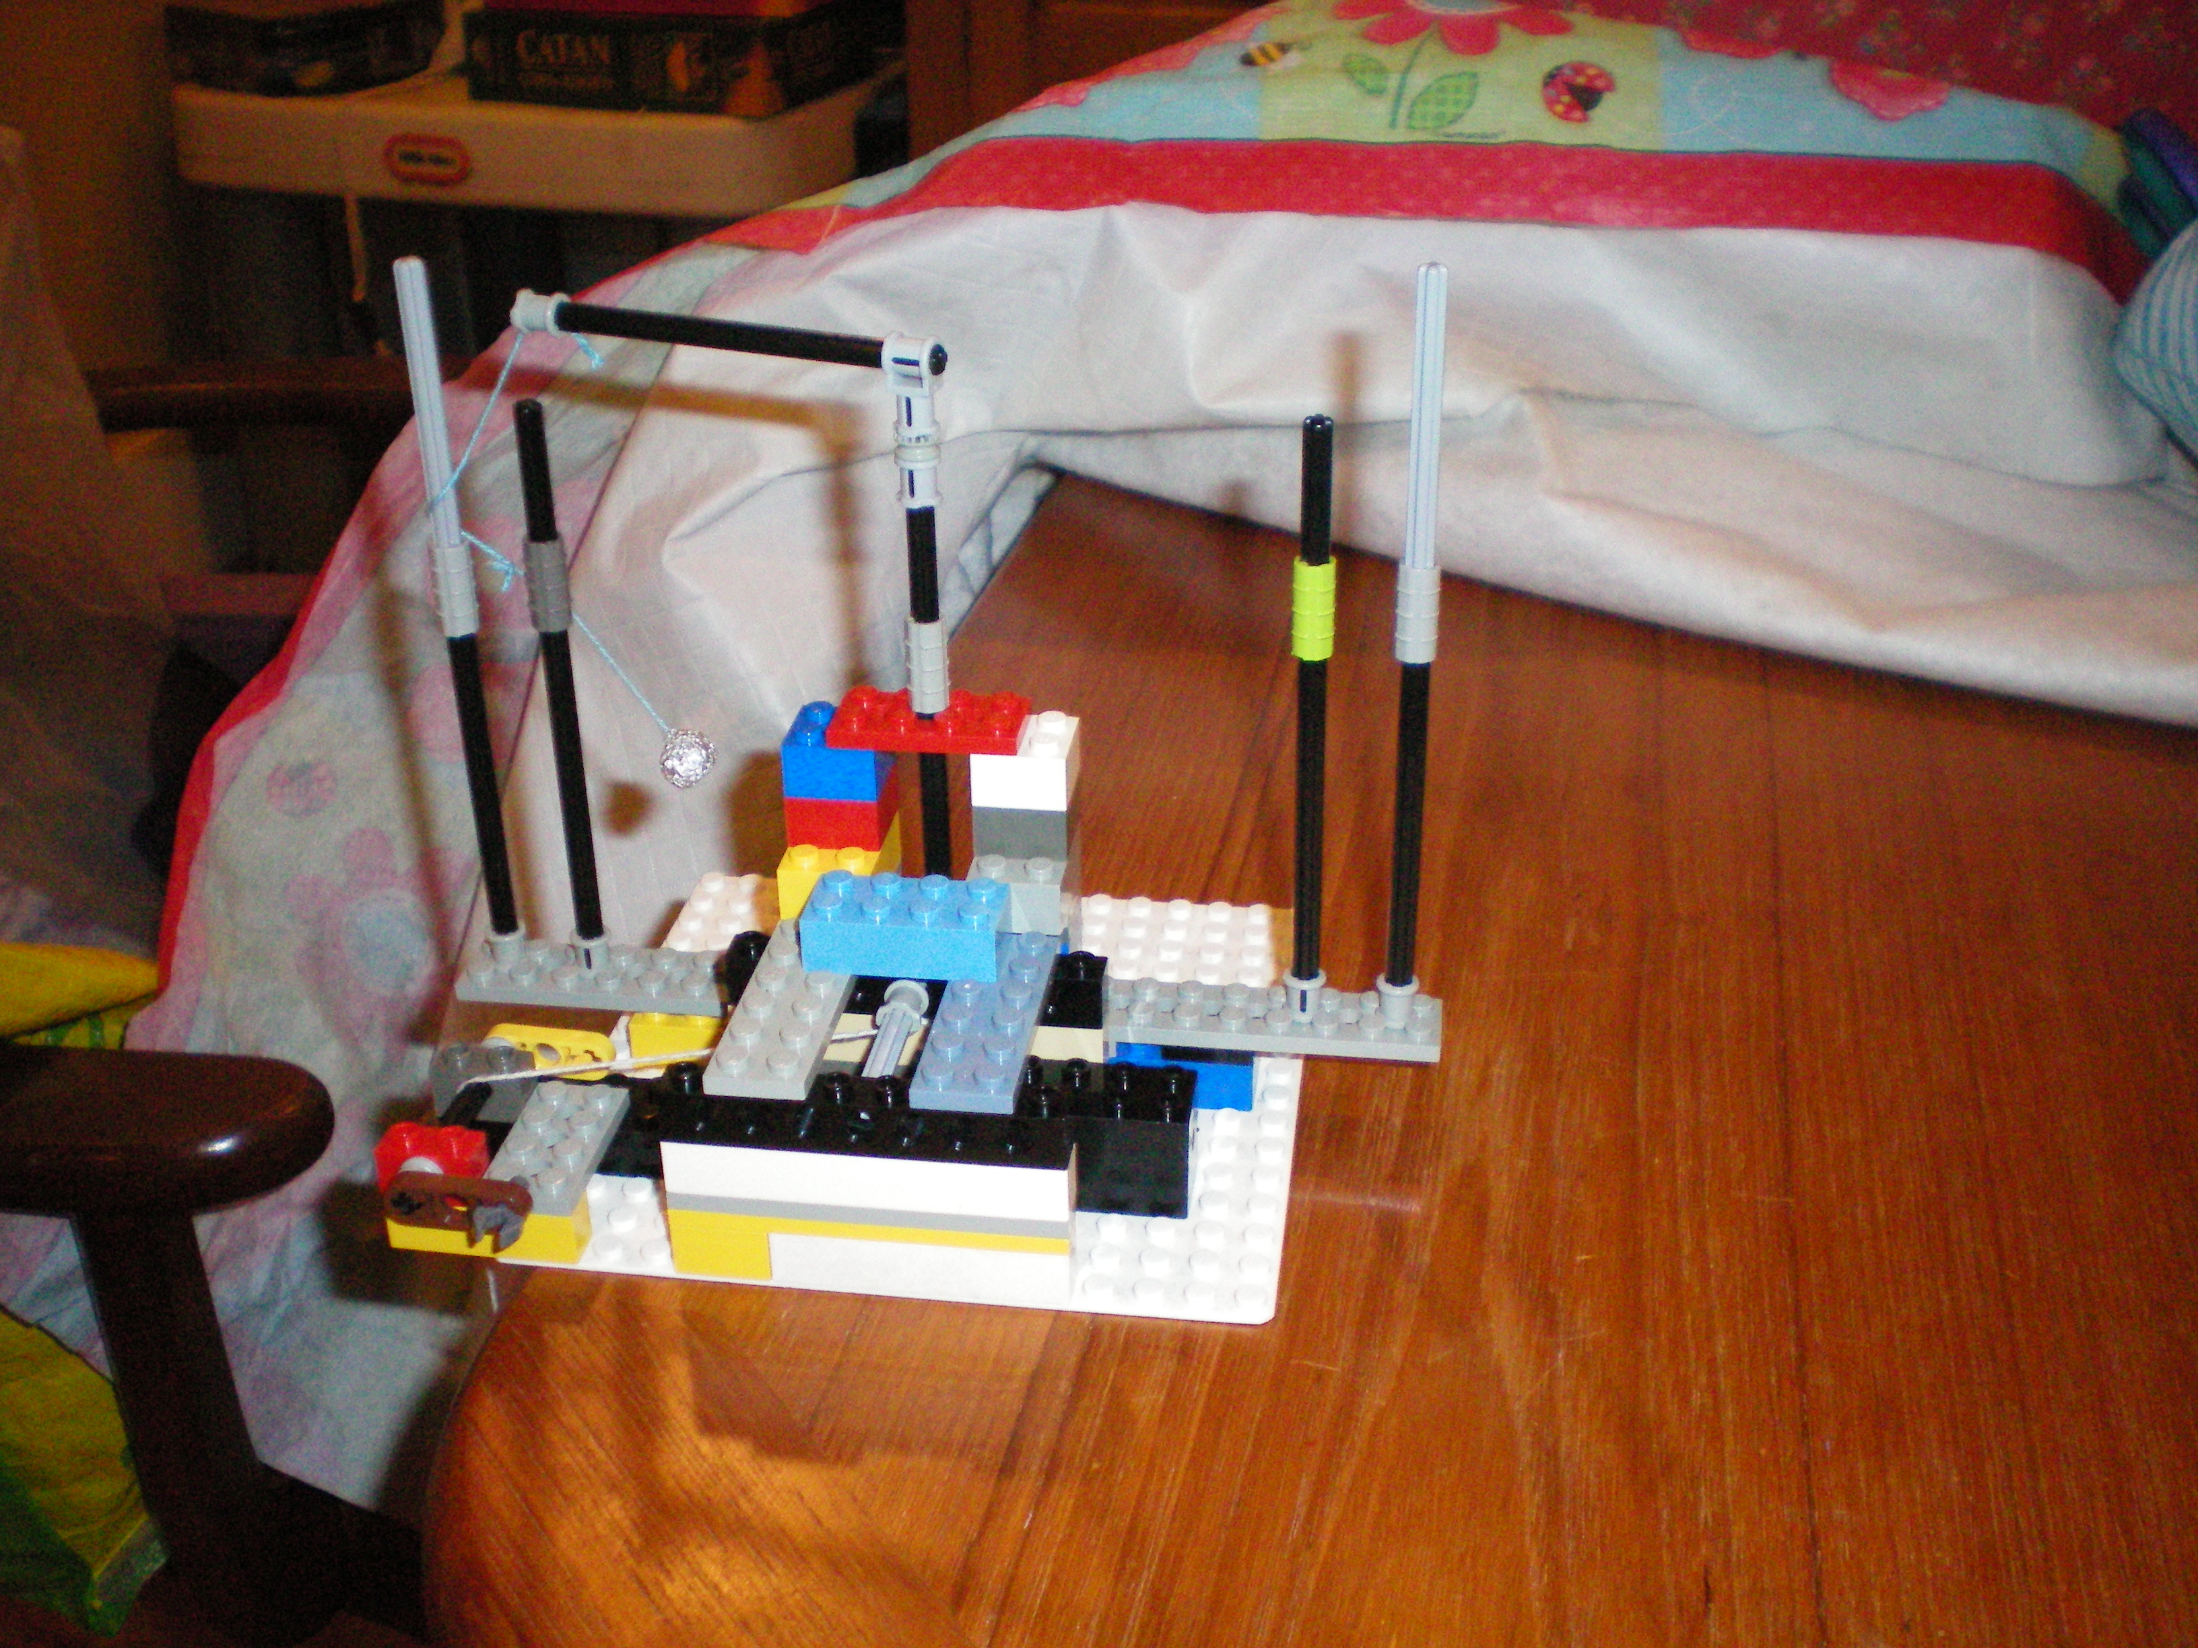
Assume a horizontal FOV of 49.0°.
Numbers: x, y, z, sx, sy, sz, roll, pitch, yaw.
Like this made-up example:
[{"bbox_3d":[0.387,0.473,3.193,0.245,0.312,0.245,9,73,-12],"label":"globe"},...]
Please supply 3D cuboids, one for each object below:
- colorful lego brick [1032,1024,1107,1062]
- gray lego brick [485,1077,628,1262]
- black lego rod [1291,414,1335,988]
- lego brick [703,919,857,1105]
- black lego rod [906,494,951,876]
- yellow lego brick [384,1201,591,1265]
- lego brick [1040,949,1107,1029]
[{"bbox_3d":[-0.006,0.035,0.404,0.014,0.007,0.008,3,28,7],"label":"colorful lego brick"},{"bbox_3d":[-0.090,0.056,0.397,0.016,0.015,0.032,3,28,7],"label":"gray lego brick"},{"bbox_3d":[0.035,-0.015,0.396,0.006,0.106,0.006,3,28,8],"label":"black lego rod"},{"bbox_3d":[-0.049,0.028,0.387,0.016,0.005,0.048,3,28,7],"label":"lego brick"},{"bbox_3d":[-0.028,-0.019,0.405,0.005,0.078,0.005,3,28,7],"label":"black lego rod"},{"bbox_3d":[-0.099,0.063,0.390,0.032,0.011,0.008,3,28,7],"label":"yellow lego brick"},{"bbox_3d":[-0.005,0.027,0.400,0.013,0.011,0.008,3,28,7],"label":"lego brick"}]

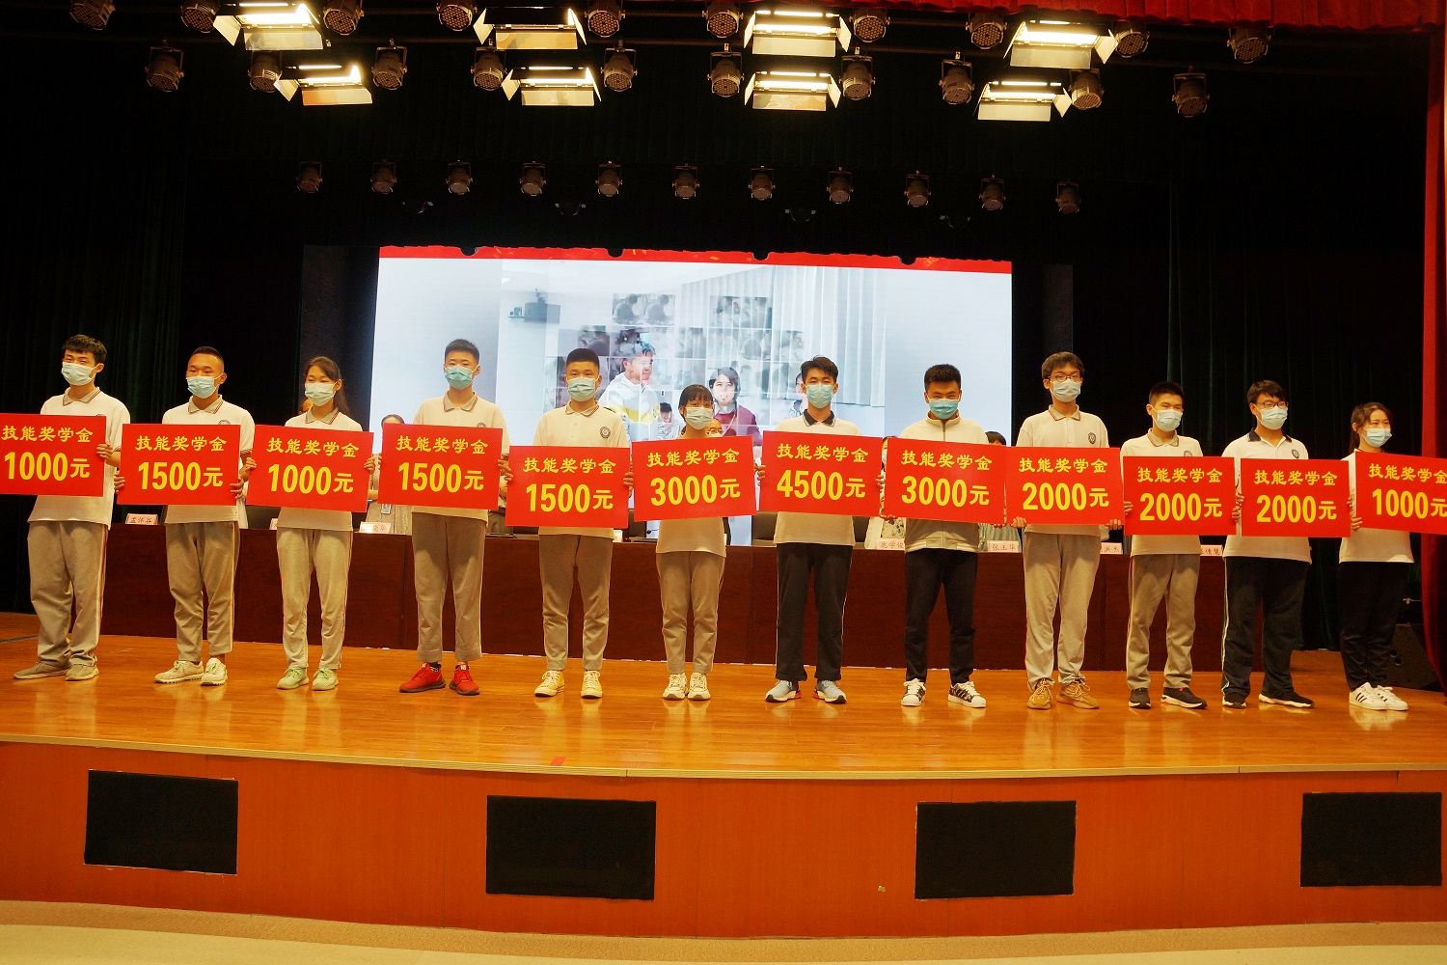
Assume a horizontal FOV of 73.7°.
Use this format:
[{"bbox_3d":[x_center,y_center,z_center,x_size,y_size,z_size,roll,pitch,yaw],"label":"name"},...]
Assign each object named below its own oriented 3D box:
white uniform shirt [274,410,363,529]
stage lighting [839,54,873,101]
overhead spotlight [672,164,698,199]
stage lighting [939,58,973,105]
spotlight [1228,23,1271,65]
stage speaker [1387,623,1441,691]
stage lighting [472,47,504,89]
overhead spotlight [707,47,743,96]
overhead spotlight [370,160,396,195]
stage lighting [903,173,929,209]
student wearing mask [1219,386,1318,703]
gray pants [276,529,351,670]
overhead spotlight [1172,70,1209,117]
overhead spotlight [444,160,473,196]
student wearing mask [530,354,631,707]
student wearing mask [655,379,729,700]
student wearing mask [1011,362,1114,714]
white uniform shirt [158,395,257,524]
[{"bbox_3d":[-2.075,-0.064,4.960,0.430,0.640,0.280,2,-2,0],"label":"white uniform shirt"},{"bbox_3d":[0.990,-3.017,7.188,0.270,0.300,0.240,2,-1,0],"label":"stage lighting"},{"bbox_3d":[-0.395,-3.089,9.905,0.270,0.300,0.240,2,-1,0],"label":"overhead spotlight"},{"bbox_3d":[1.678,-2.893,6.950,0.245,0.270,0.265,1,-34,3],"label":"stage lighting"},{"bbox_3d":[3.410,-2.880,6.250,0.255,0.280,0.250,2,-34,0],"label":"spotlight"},{"bbox_3d":[4.330,1.080,6.080,0.520,0.400,0.420,3,-2,-30],"label":"stage speaker"},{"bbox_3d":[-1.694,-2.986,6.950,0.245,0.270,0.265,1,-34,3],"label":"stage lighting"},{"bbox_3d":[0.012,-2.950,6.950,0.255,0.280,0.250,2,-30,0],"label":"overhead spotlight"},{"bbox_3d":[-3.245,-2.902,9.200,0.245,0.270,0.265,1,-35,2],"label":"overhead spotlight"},{"bbox_3d":[1.979,-2.988,9.876,0.270,0.300,0.240,2,-1,0],"label":"stage lighting"},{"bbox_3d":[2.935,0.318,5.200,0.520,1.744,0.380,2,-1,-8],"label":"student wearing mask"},{"bbox_3d":[-2.110,0.549,4.980,0.370,0.850,0.260,2,-2,0],"label":"gray pants"},{"bbox_3d":[3.460,-2.883,7.158,0.270,0.300,0.240,2,-1,0],"label":"overhead spotlight"},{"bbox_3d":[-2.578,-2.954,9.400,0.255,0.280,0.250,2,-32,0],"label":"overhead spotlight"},{"bbox_3d":[-0.719,0.200,4.870,0.500,1.750,0.400,2,-2,0],"label":"student wearing mask"},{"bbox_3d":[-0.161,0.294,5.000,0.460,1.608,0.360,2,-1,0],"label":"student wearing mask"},{"bbox_3d":[1.764,0.238,4.988,0.550,1.830,0.360,1,-2,3],"label":"student wearing mask"},{"bbox_3d":[-2.699,-0.118,5.050,0.500,0.690,0.310,2,-1,8],"label":"white uniform shirt"}]

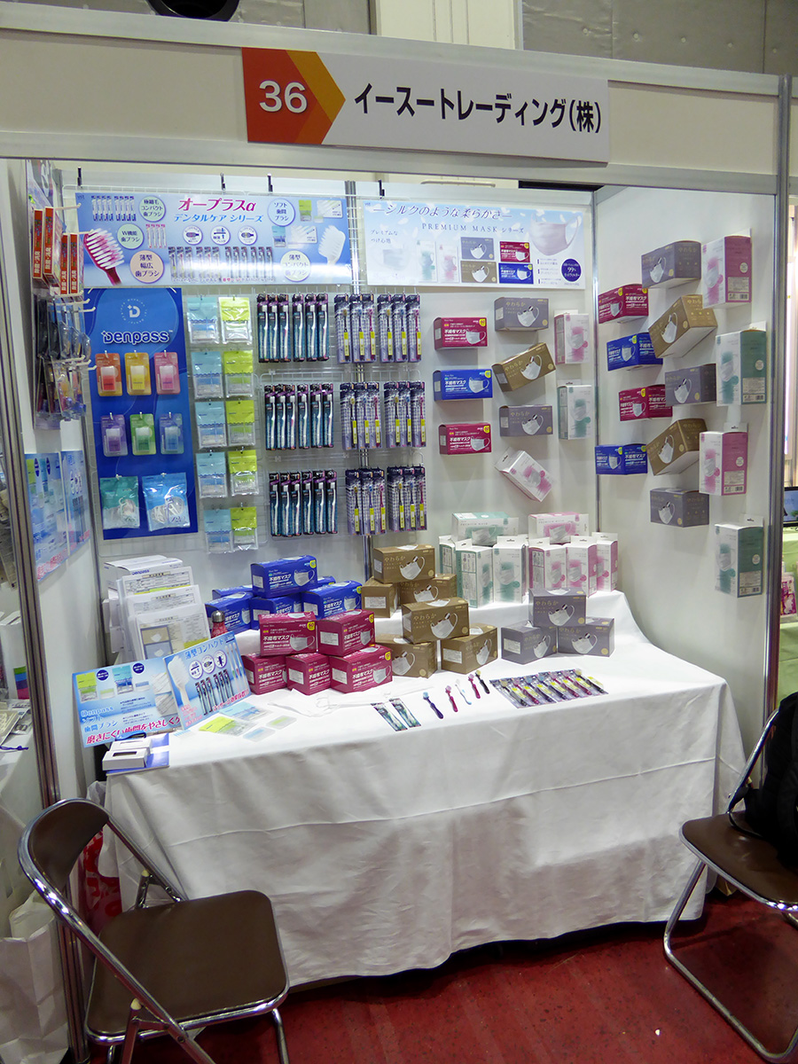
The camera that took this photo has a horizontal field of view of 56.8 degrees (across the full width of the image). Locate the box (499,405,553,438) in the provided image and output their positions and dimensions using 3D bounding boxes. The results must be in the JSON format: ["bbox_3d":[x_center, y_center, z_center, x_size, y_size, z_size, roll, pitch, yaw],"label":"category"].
[{"bbox_3d":[0.504,-0.437,2.916,0.182,0.109,0.096,-4,8,-14],"label":"box"}]

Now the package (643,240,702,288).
[{"bbox_3d":[0.896,-0.873,2.432,0.096,0.106,0.180,-4,8,-14],"label":"package"}]

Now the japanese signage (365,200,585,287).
[{"bbox_3d":[0.307,-1.088,2.817,0.885,0.294,0.012,-4,8,-14],"label":"japanese signage"}]

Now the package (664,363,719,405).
[{"bbox_3d":[0.945,-0.461,2.347,0.096,0.109,0.182,-6,8,-14],"label":"package"}]

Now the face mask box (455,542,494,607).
[{"bbox_3d":[0.262,0.148,2.538,0.086,0.202,0.101,4,10,40],"label":"face mask box"}]

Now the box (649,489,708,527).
[{"bbox_3d":[0.943,-0.082,2.483,0.096,0.109,0.182,-4,6,-14],"label":"box"}]

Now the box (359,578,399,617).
[{"bbox_3d":[-0.065,0.236,2.627,0.097,0.109,0.199,-1,4,7],"label":"box"}]

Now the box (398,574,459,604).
[{"bbox_3d":[0.104,0.206,2.570,0.180,0.106,0.096,2,9,28],"label":"box"}]

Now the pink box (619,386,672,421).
[{"bbox_3d":[0.878,-0.454,2.626,0.095,0.106,0.179,-5,6,-14],"label":"pink box"}]

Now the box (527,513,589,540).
[{"bbox_3d":[0.630,-0.016,2.905,0.213,0.103,0.087,-4,8,-9],"label":"box"}]

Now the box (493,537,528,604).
[{"bbox_3d":[0.412,0.139,2.740,0.105,0.232,0.084,1,9,19],"label":"box"}]

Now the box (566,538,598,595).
[{"bbox_3d":[0.696,0.132,2.835,0.102,0.215,0.086,3,9,36],"label":"box"}]

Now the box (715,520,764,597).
[{"bbox_3d":[1.027,0.084,2.231,0.085,0.204,0.104,-4,8,-14],"label":"box"}]

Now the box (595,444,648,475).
[{"bbox_3d":[0.844,-0.274,2.802,0.103,0.104,0.179,-4,8,-14],"label":"box"}]

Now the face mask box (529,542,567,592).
[{"bbox_3d":[0.569,0.153,2.817,0.102,0.184,0.087,-7,9,-30],"label":"face mask box"}]

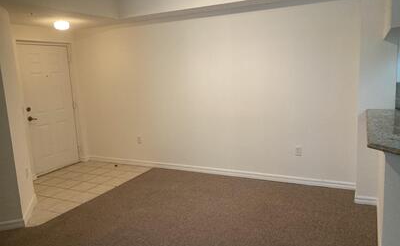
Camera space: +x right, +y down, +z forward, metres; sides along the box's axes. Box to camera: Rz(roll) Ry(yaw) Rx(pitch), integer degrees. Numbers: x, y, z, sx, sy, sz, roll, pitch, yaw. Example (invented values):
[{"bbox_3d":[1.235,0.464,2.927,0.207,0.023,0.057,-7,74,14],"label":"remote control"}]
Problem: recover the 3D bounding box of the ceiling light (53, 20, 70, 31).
[{"bbox_3d":[-1.955,-1.372,4.582,0.230,0.110,0.230,2,11,26],"label":"ceiling light"}]

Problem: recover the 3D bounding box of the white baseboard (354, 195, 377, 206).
[{"bbox_3d":[1.824,0.854,3.560,0.212,0.086,0.018,2,11,26],"label":"white baseboard"}]

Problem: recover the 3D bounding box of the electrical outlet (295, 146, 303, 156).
[{"bbox_3d":[1.278,0.355,4.195,0.075,0.120,0.010,2,11,26],"label":"electrical outlet"}]

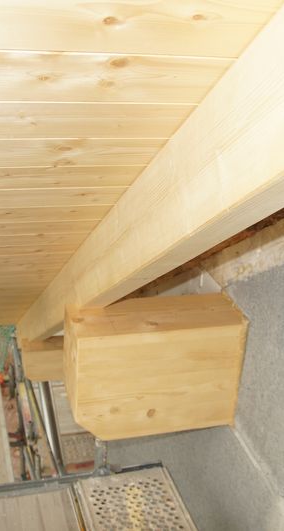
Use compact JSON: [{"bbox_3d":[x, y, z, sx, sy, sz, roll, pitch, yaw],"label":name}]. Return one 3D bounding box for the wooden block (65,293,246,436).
[{"bbox_3d":[0.027,0.301,1.797,0.489,0.352,0.201,-3,25,-17],"label":"wooden block"}]

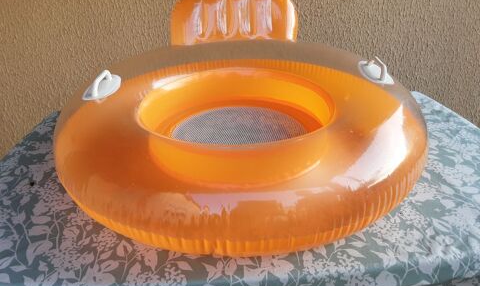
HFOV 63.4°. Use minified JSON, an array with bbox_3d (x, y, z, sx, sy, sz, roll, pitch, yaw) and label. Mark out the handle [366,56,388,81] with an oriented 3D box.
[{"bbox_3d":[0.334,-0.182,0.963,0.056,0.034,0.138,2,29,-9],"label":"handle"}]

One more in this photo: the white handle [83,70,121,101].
[{"bbox_3d":[-0.315,-0.140,0.903,0.060,0.035,0.145,2,31,7],"label":"white handle"}]

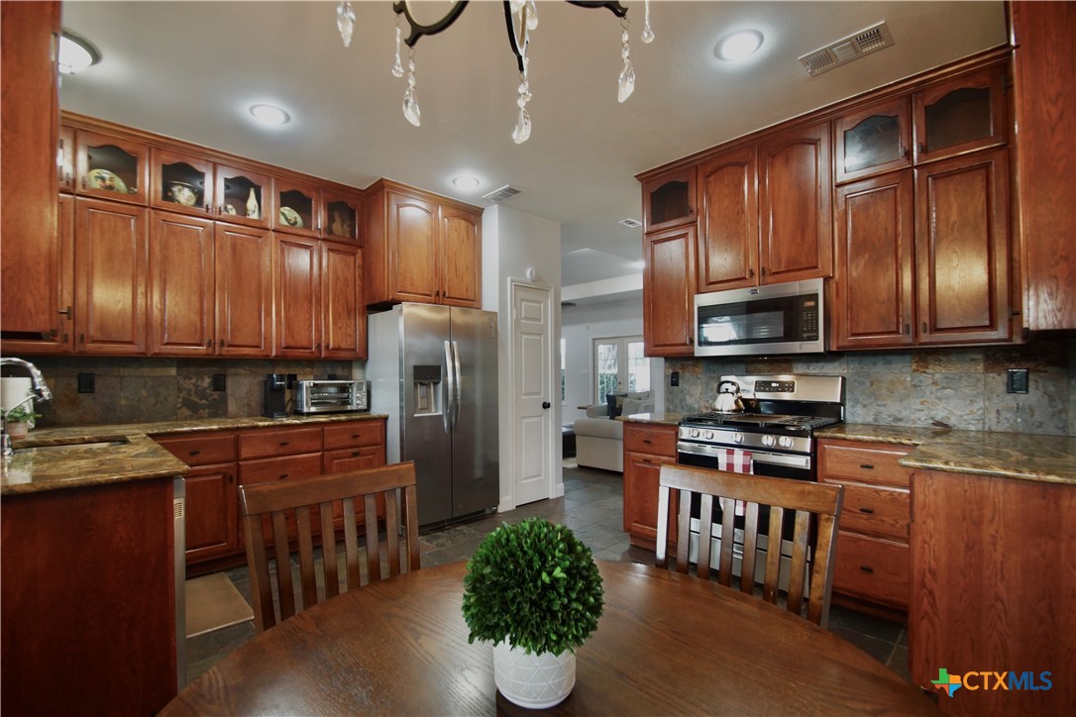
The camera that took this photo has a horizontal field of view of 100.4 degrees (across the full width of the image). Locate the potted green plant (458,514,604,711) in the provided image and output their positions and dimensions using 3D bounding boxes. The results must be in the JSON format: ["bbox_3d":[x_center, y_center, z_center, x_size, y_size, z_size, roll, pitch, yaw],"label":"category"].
[{"bbox_3d":[-0.008,0.417,0.770,0.240,0.272,0.240,0,-1,0],"label":"potted green plant"}]

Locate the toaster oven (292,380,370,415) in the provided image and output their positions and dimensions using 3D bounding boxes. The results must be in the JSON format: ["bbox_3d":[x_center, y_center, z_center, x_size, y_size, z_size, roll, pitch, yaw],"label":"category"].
[{"bbox_3d":[-1.670,0.315,3.599,0.475,0.268,0.340,0,-1,-44],"label":"toaster oven"}]

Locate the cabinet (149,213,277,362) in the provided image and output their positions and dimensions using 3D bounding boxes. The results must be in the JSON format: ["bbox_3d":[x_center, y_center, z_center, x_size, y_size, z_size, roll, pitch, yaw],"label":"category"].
[{"bbox_3d":[-2.246,-0.458,3.079,0.666,0.914,0.330,0,-1,-44],"label":"cabinet"}]

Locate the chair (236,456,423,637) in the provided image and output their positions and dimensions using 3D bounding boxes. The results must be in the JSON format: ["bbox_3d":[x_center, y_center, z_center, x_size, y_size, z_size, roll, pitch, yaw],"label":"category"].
[{"bbox_3d":[-0.422,0.824,1.082,0.475,0.995,0.560,0,-1,-37],"label":"chair"}]

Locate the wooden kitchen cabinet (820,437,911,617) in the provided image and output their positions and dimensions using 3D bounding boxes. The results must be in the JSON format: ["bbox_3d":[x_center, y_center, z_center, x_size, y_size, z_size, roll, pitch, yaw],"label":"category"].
[{"bbox_3d":[1.830,0.885,2.422,0.630,0.879,0.420,0,-1,-44],"label":"wooden kitchen cabinet"}]

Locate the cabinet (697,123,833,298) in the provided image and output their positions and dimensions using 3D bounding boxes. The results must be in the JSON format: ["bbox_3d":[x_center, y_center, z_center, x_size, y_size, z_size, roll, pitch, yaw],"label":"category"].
[{"bbox_3d":[1.512,-0.890,2.937,0.380,0.873,0.795,0,-1,-44],"label":"cabinet"}]

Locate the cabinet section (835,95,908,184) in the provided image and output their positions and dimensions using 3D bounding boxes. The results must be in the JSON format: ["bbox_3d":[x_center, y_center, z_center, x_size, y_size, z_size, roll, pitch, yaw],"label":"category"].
[{"bbox_3d":[1.878,-1.134,2.481,0.330,0.382,0.340,0,-1,-44],"label":"cabinet section"}]

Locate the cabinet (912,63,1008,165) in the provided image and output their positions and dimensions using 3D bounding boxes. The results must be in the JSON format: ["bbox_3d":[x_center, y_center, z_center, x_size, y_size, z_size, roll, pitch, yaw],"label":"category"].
[{"bbox_3d":[2.156,-1.157,2.287,0.370,0.375,0.328,0,-1,-44],"label":"cabinet"}]

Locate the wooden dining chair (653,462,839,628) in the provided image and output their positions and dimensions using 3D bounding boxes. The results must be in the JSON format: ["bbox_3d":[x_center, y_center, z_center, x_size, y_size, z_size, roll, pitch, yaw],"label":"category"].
[{"bbox_3d":[0.445,0.827,1.030,0.470,1.000,0.560,-1,-1,31],"label":"wooden dining chair"}]

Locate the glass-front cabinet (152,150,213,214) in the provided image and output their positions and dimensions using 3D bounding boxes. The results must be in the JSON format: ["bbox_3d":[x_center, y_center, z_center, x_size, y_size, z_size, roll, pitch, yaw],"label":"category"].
[{"bbox_3d":[-2.372,-1.111,2.969,0.328,0.385,0.330,0,-1,-44],"label":"glass-front cabinet"}]

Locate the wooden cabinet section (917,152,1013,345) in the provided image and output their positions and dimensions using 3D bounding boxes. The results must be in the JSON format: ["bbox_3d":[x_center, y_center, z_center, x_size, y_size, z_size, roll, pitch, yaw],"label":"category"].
[{"bbox_3d":[2.114,-0.495,2.237,0.330,0.903,0.326,0,-1,-44],"label":"wooden cabinet section"}]

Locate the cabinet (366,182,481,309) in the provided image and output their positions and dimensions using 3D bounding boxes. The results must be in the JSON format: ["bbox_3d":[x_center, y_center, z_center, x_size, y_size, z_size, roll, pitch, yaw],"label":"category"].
[{"bbox_3d":[-1.066,-0.897,4.002,0.940,0.907,0.670,0,-1,-44],"label":"cabinet"}]

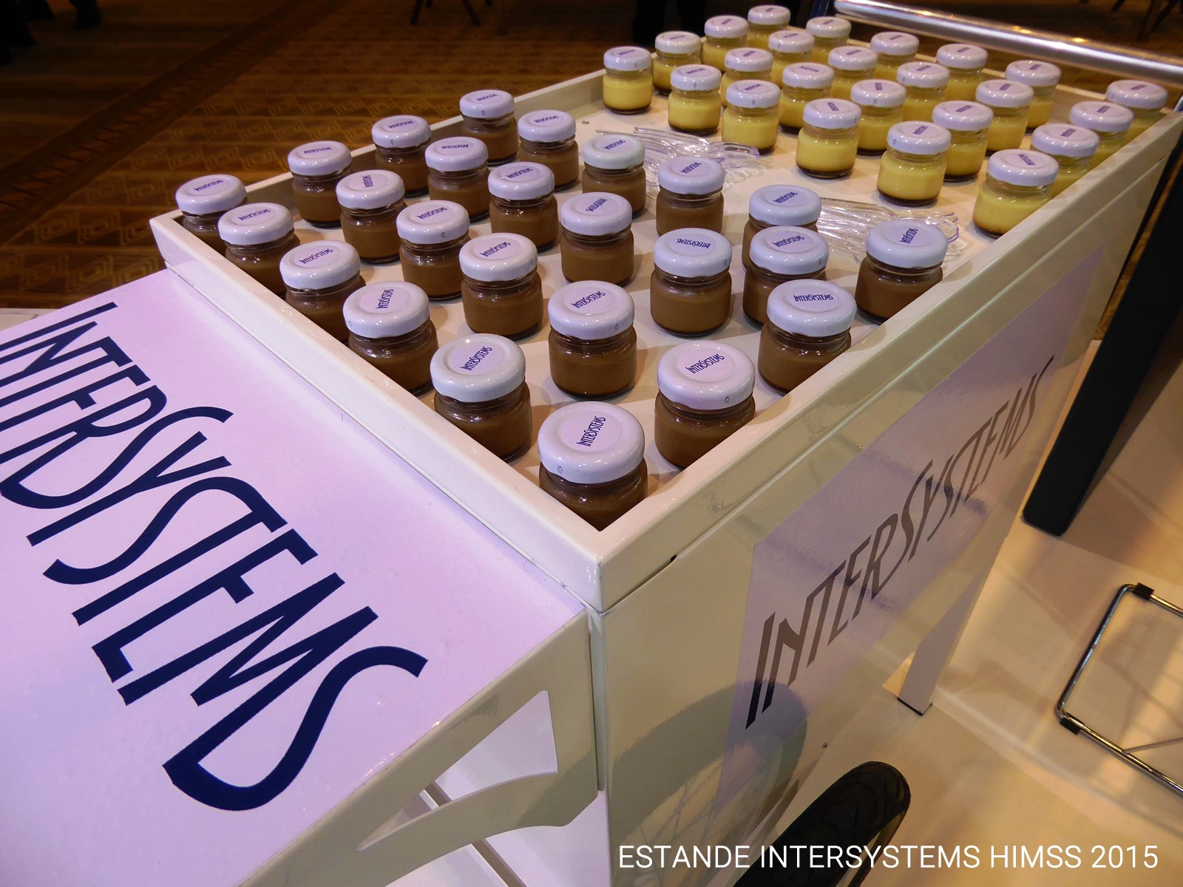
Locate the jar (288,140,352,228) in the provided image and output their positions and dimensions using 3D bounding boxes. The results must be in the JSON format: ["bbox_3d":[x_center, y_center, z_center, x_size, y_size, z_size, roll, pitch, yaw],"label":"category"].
[{"bbox_3d":[-0.205,-0.200,0.658,0.048,0.054,0.048,-1,38,0],"label":"jar"}]

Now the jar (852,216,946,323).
[{"bbox_3d":[0.192,-0.105,0.529,0.048,0.052,0.048,-1,39,1],"label":"jar"}]

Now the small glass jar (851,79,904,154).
[{"bbox_3d":[0.250,-0.288,0.755,0.048,0.052,0.048,-1,39,1],"label":"small glass jar"}]

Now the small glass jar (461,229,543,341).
[{"bbox_3d":[-0.053,-0.094,0.511,0.047,0.051,0.047,-1,39,1],"label":"small glass jar"}]

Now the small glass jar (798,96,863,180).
[{"bbox_3d":[0.197,-0.253,0.708,0.047,0.052,0.047,-1,39,1],"label":"small glass jar"}]

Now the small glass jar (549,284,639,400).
[{"bbox_3d":[0.001,-0.057,0.473,0.048,0.054,0.048,-1,38,1],"label":"small glass jar"}]

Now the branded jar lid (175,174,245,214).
[{"bbox_3d":[-0.256,-0.168,0.575,0.045,0.010,0.045,-1,39,1],"label":"branded jar lid"}]

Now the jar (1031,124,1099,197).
[{"bbox_3d":[0.363,-0.216,0.665,0.048,0.054,0.048,-1,38,1],"label":"jar"}]

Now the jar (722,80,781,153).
[{"bbox_3d":[0.144,-0.294,0.768,0.048,0.054,0.048,-1,38,1],"label":"jar"}]

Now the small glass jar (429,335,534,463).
[{"bbox_3d":[-0.055,-0.022,0.433,0.048,0.052,0.048,-1,39,0],"label":"small glass jar"}]

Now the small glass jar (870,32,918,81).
[{"bbox_3d":[0.305,-0.385,0.869,0.047,0.052,0.047,-1,39,1],"label":"small glass jar"}]

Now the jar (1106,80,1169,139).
[{"bbox_3d":[0.466,-0.282,0.741,0.048,0.052,0.048,-1,39,1],"label":"jar"}]

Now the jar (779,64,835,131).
[{"bbox_3d":[0.200,-0.323,0.799,0.048,0.052,0.048,-1,39,1],"label":"jar"}]

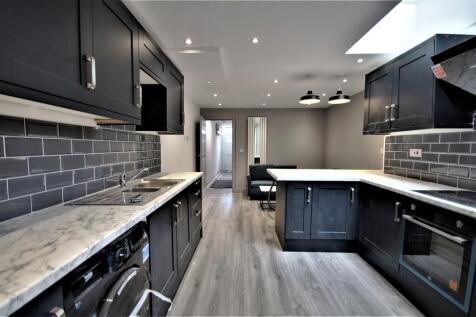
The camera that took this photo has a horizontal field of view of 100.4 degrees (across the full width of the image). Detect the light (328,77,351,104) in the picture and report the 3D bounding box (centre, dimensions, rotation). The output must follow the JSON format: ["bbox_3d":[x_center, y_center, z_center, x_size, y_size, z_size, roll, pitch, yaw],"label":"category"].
[{"bbox_3d":[1.492,-1.004,2.887,0.320,0.415,0.320,0,3,2],"label":"light"}]

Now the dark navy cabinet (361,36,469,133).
[{"bbox_3d":[1.835,-0.679,2.158,0.310,0.780,0.985,0,3,2],"label":"dark navy cabinet"}]

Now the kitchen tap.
[{"bbox_3d":[-0.938,0.178,1.826,0.250,0.160,0.130,0,3,-10],"label":"kitchen tap"}]

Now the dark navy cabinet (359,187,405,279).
[{"bbox_3d":[1.687,0.649,1.986,0.580,0.730,0.650,0,3,2],"label":"dark navy cabinet"}]

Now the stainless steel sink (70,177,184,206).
[{"bbox_3d":[-0.809,0.336,1.724,0.490,0.160,0.985,0,3,2],"label":"stainless steel sink"}]

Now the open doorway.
[{"bbox_3d":[-0.540,-0.052,5.524,0.800,2.030,0.120,0,3,2],"label":"open doorway"}]

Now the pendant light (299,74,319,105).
[{"bbox_3d":[1.054,-1.005,2.899,0.320,0.415,0.320,0,3,2],"label":"pendant light"}]

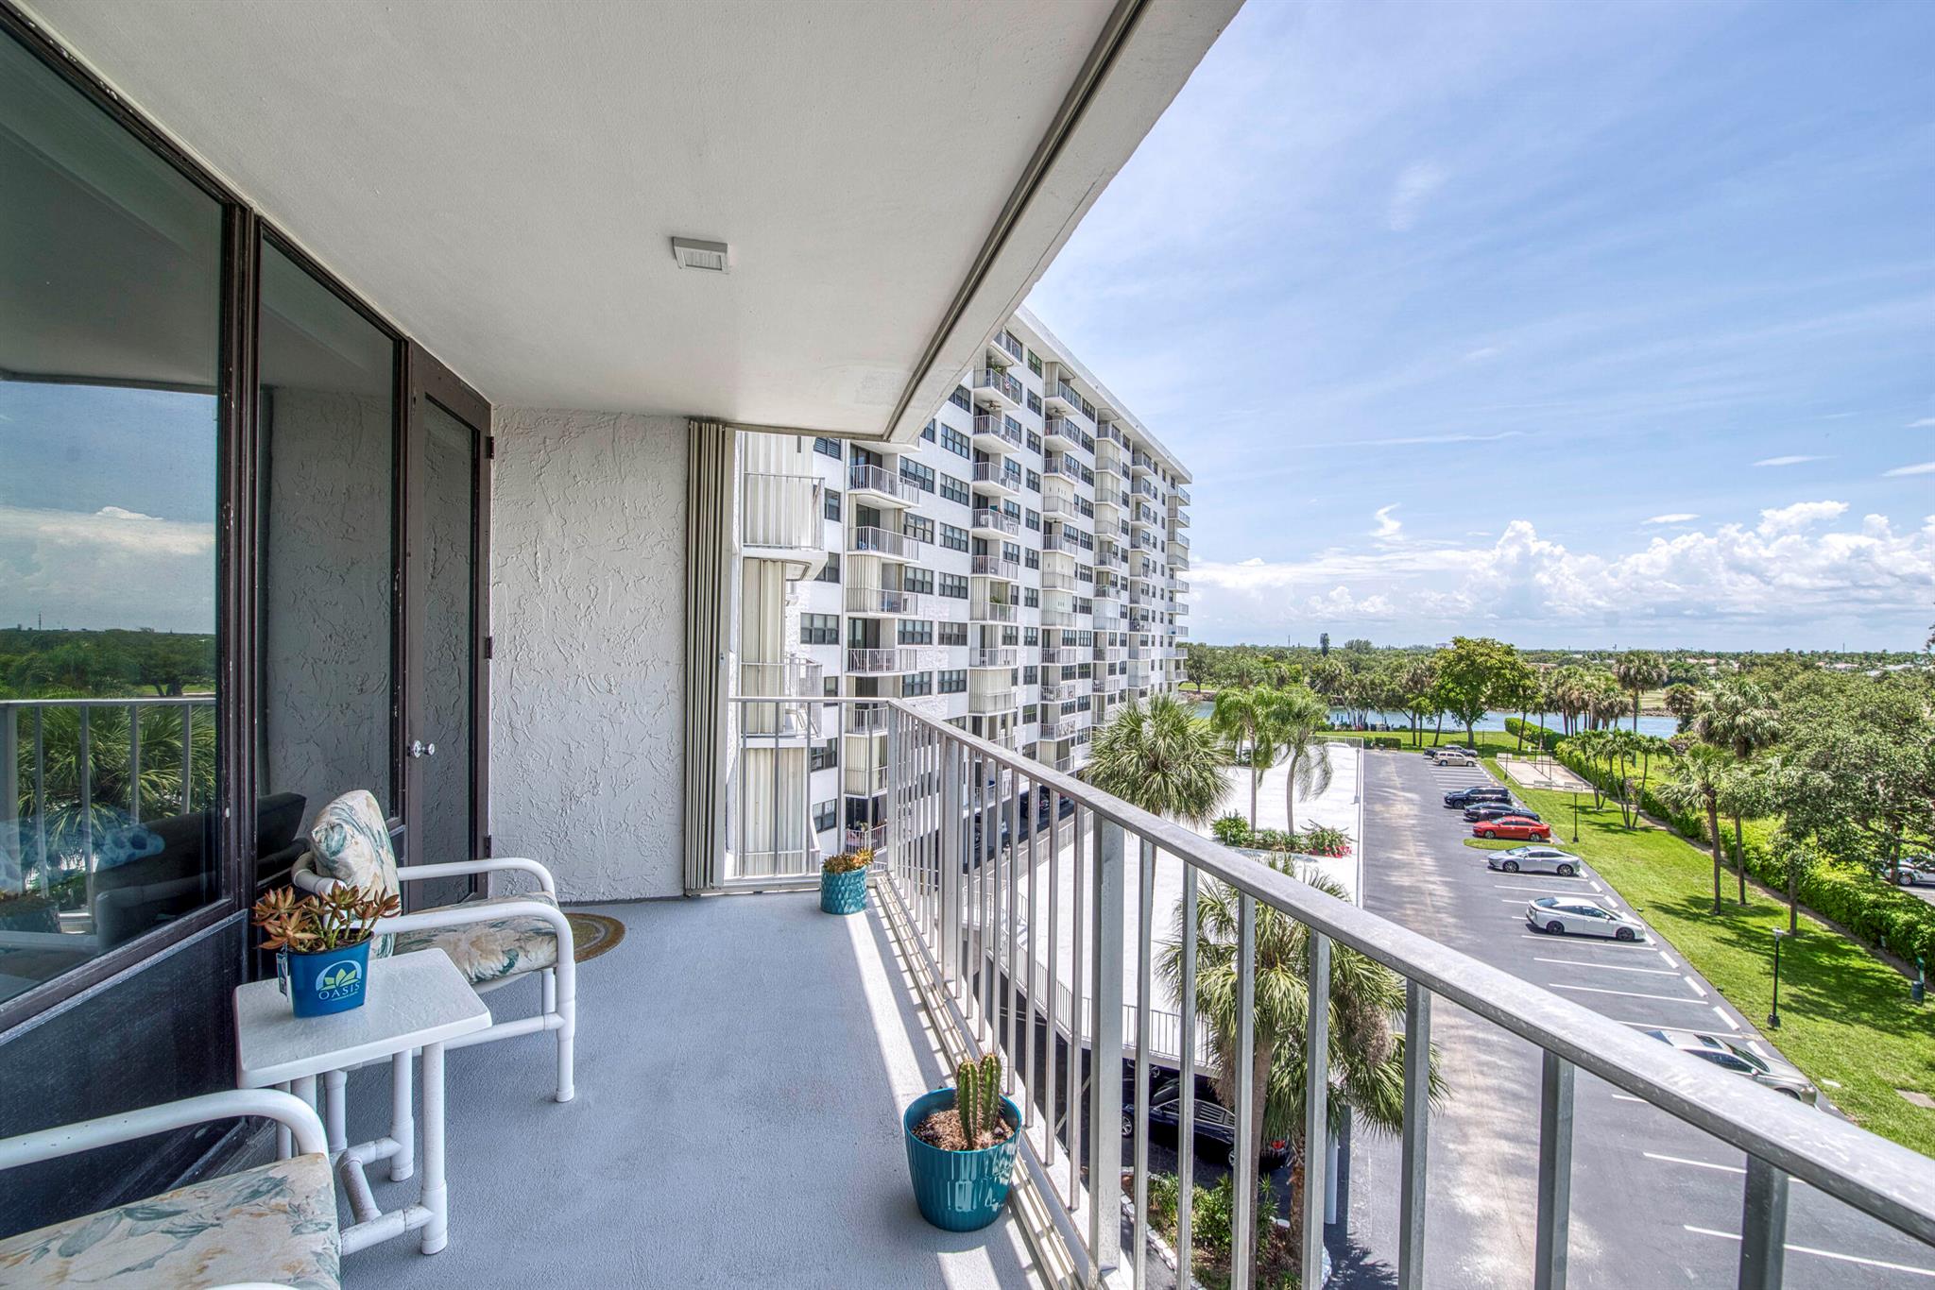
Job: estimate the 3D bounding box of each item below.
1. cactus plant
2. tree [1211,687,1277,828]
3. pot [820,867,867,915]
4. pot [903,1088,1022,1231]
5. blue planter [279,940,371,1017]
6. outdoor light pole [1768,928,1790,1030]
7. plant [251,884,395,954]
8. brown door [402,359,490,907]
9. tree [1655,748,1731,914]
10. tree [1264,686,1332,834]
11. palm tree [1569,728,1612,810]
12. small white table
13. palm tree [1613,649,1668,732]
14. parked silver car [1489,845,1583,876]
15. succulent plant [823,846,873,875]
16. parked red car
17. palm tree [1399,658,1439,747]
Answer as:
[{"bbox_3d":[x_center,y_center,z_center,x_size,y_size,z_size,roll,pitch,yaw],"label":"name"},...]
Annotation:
[{"bbox_3d":[0.028,1.052,1.882,0.110,0.200,0.100,0,0,0],"label":"cactus plant"},{"bbox_3d":[13.900,5.750,40.500,3.300,7.300,3.300,0,0,0],"label":"tree"},{"bbox_3d":[-0.629,1.226,4.090,0.235,0.205,0.235,0,0,-13],"label":"pot"},{"bbox_3d":[-0.010,1.257,1.968,0.280,0.207,0.280,0,0,0],"label":"pot"},{"bbox_3d":[-1.517,0.785,1.923,0.160,0.150,0.160,0,0,38],"label":"blue planter"},{"bbox_3d":[28.350,11.680,28.200,0.420,3.470,0.420,0,0,19],"label":"outdoor light pole"},{"bbox_3d":[-1.448,0.618,1.826,0.260,0.145,0.210,0,0,-33],"label":"plant"},{"bbox_3d":[-2.315,0.050,3.630,0.050,2.490,0.940,0,0,-13],"label":"brown door"},{"bbox_3d":[36.900,9.300,40.900,3.200,8.500,3.200,0,0,42],"label":"tree"},{"bbox_3d":[16.300,5.720,39.800,3.350,7.400,3.350,0,0,0],"label":"tree"},{"bbox_3d":[51.700,10.330,66.800,2.900,6.800,2.900,0,0,37],"label":"palm tree"},{"bbox_3d":[-1.385,1.070,1.850,0.413,0.500,0.557,0,0,-38],"label":"small white table"},{"bbox_3d":[73.400,7.200,88.300,4.700,13.000,4.700,0,0,37],"label":"palm tree"},{"bbox_3d":[33.700,12.720,47.900,4.650,1.440,1.820,0,0,19],"label":"parked silver car"},{"bbox_3d":[-0.618,1.100,4.160,0.250,0.145,0.220,0,0,0],"label":"succulent plant"},{"bbox_3d":[37.800,12.740,56.200,4.700,1.440,1.820,0,0,19],"label":"parked red car"},{"bbox_3d":[59.600,7.700,106.700,5.200,11.800,5.200,0,0,0],"label":"palm tree"}]

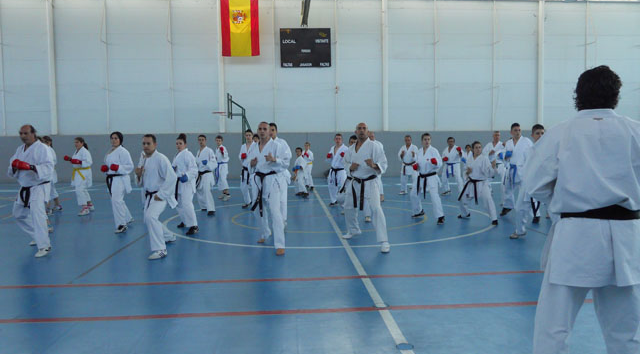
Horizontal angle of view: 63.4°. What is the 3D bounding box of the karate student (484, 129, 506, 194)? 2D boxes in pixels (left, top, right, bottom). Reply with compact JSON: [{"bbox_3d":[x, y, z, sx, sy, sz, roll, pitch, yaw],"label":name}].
[{"bbox_3d":[4.466,-0.341,13.250,0.620,1.639,0.650,0,4,18],"label":"karate student"}]

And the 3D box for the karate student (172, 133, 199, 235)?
[{"bbox_3d":[-2.162,0.091,8.319,0.500,1.574,0.640,1,4,30],"label":"karate student"}]

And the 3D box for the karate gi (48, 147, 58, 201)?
[{"bbox_3d":[-5.858,-0.084,11.248,0.480,1.198,0.480,0,4,8],"label":"karate gi"}]

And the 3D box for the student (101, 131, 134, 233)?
[{"bbox_3d":[-3.443,0.052,8.800,0.520,1.639,0.720,0,4,10],"label":"student"}]

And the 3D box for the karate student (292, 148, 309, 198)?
[{"bbox_3d":[-0.524,-0.138,13.918,0.400,1.280,0.420,3,5,43],"label":"karate student"}]

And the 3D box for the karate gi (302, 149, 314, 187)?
[{"bbox_3d":[-0.351,-0.254,15.815,0.400,1.170,0.440,1,4,22],"label":"karate gi"}]

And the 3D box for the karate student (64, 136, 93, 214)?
[{"bbox_3d":[-5.069,-0.032,10.864,0.480,1.589,0.700,1,4,33],"label":"karate student"}]

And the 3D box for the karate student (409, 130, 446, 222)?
[{"bbox_3d":[1.873,0.011,9.020,0.560,1.530,0.660,1,4,25],"label":"karate student"}]

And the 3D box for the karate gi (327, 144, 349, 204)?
[{"bbox_3d":[0.423,-0.077,11.517,0.550,1.334,0.570,0,4,14],"label":"karate gi"}]

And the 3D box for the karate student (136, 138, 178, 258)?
[{"bbox_3d":[-2.150,0.204,6.803,0.570,1.532,0.920,0,4,20],"label":"karate student"}]

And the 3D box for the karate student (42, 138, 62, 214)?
[{"bbox_3d":[-5.857,-0.059,11.250,0.500,1.632,0.600,0,4,8],"label":"karate student"}]

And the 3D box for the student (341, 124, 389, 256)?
[{"bbox_3d":[0.632,0.092,7.039,0.660,1.651,0.920,0,4,14],"label":"student"}]

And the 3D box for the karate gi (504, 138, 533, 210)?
[{"bbox_3d":[3.602,-0.039,9.418,0.550,1.427,0.600,2,4,38],"label":"karate gi"}]

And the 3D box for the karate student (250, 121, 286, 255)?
[{"bbox_3d":[-0.687,0.111,6.899,0.520,1.671,0.800,0,4,9],"label":"karate student"}]

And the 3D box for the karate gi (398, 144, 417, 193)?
[{"bbox_3d":[2.467,-0.287,14.513,0.550,1.320,0.550,0,4,18],"label":"karate gi"}]

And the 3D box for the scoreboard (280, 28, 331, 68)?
[{"bbox_3d":[-0.570,-5.163,20.767,2.026,1.547,0.120,-1,4,-4],"label":"scoreboard"}]

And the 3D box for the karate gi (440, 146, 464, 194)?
[{"bbox_3d":[3.434,-0.200,13.316,0.580,1.270,0.600,1,4,25],"label":"karate gi"}]

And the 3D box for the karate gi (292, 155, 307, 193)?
[{"bbox_3d":[-0.532,-0.057,13.771,0.450,1.028,0.380,-4,5,-42],"label":"karate gi"}]

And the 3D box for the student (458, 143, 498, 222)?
[{"bbox_3d":[2.740,0.075,9.008,0.680,1.382,0.780,0,4,20],"label":"student"}]

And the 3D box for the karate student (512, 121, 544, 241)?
[{"bbox_3d":[3.166,0.025,7.750,0.620,1.623,0.800,0,4,20],"label":"karate student"}]

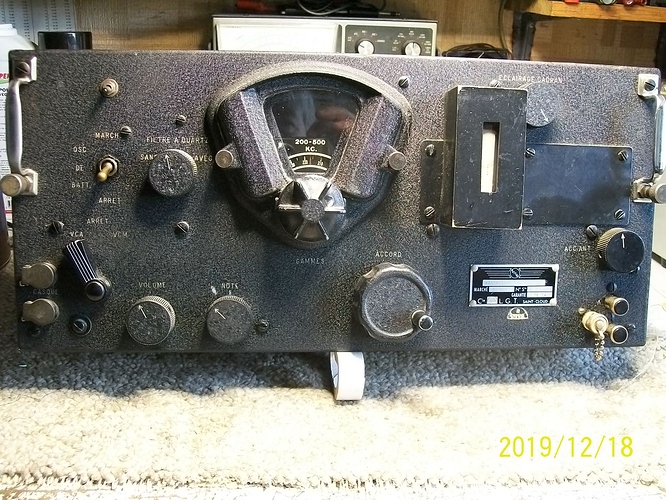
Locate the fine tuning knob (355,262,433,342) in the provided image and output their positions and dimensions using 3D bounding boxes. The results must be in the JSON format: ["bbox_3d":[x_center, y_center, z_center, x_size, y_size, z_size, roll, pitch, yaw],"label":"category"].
[{"bbox_3d":[0.045,0.038,0.489,0.056,0.056,0.035,0,6,-5],"label":"fine tuning knob"}]

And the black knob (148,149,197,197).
[{"bbox_3d":[-0.110,-0.052,0.478,0.033,0.033,0.013,0,6,-5],"label":"black knob"}]

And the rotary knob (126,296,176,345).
[{"bbox_3d":[-0.128,0.050,0.487,0.033,0.033,0.013,0,6,-5],"label":"rotary knob"}]

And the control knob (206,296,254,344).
[{"bbox_3d":[-0.073,0.050,0.491,0.033,0.033,0.013,0,6,-5],"label":"control knob"}]

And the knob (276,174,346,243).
[{"bbox_3d":[-0.015,-0.029,0.490,0.046,0.046,0.026,0,6,-5],"label":"knob"}]

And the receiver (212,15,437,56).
[{"bbox_3d":[-0.016,-0.256,0.998,0.302,0.127,0.125,0,6,-5],"label":"receiver"}]

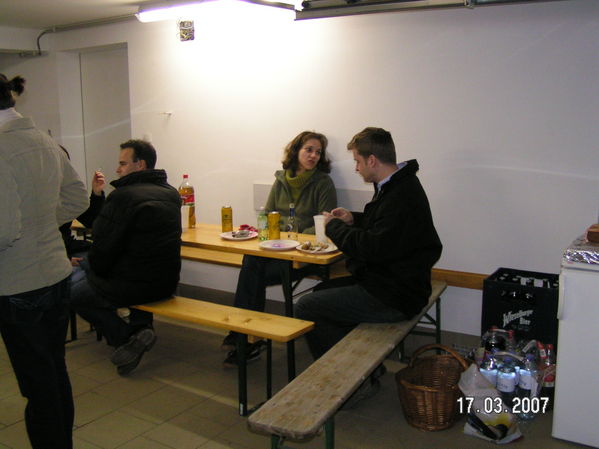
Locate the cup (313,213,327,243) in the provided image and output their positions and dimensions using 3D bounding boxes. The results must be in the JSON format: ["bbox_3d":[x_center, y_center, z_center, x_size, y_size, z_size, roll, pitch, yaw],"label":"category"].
[{"bbox_3d":[0.137,0.028,4.004,0.092,0.155,0.092,-1,10,0],"label":"cup"}]

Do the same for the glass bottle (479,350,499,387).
[{"bbox_3d":[0.954,0.794,3.249,0.088,0.330,0.088,5,10,33],"label":"glass bottle"}]

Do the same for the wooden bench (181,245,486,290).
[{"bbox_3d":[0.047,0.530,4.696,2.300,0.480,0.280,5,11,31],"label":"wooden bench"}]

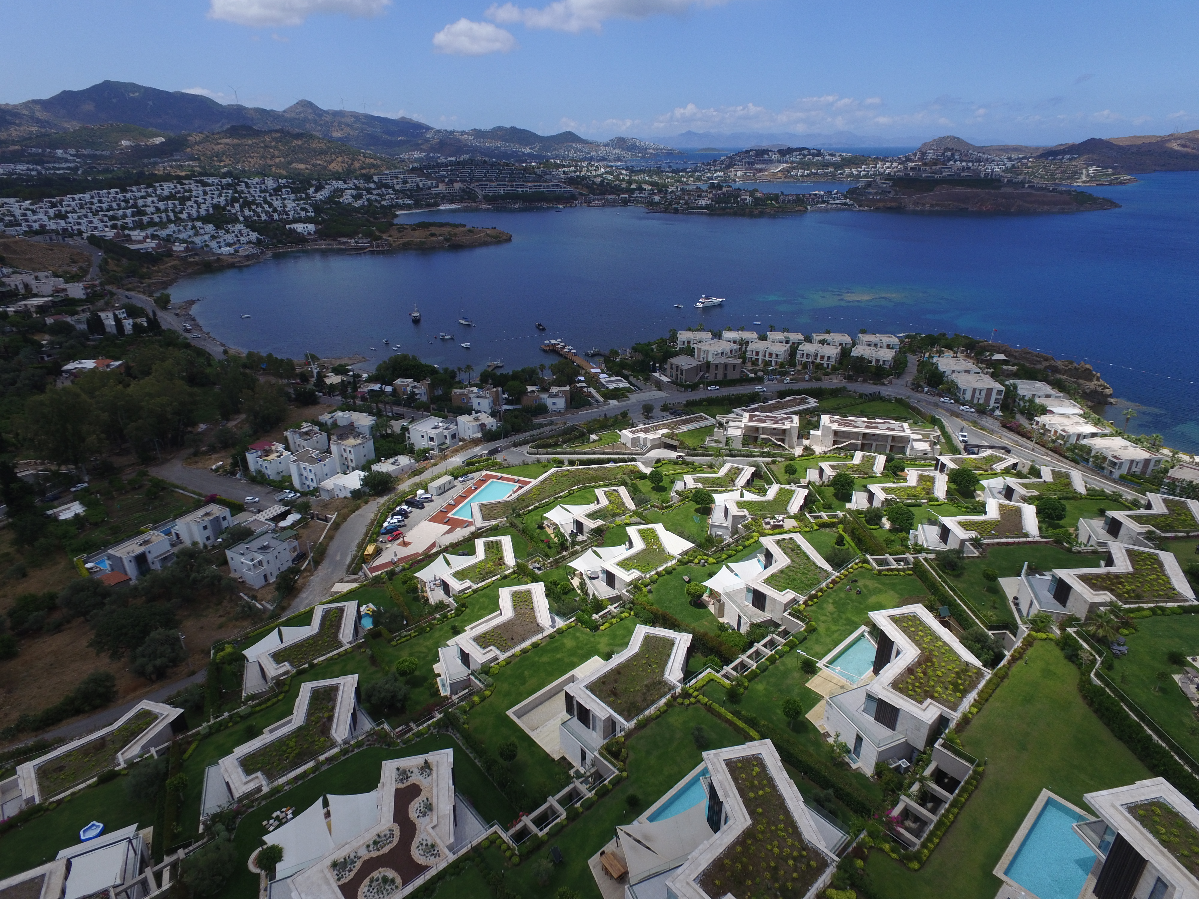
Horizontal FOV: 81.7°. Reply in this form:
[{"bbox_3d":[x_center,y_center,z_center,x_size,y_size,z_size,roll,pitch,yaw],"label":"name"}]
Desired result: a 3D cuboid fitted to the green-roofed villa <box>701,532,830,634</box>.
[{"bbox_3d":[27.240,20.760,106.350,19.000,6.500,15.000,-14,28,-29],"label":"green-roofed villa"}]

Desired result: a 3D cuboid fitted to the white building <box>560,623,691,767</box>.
[{"bbox_3d":[4.500,32.010,91.110,21.500,7.200,12.600,-22,32,-40],"label":"white building"}]

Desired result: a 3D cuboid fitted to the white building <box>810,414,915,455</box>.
[{"bbox_3d":[80.530,-4.610,213.890,27.000,6.900,9.800,6,24,13],"label":"white building"}]

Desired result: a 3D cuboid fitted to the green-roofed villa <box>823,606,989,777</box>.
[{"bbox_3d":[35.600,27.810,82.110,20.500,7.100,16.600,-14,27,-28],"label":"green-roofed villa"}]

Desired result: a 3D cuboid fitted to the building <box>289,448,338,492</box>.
[{"bbox_3d":[-87.150,6.840,209.520,11.300,9.200,9.400,13,27,26],"label":"building"}]

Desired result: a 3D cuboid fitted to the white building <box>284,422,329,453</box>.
[{"bbox_3d":[-95.980,-2.280,228.150,11.200,10.000,8.800,15,28,30],"label":"white building"}]

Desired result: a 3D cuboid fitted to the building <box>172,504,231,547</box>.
[{"bbox_3d":[-100.790,19.710,178.000,7.580,6.600,10.010,11,26,23],"label":"building"}]

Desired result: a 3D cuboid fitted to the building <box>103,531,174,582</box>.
[{"bbox_3d":[-104.790,24.500,159.150,6.600,6.300,9.900,13,27,27],"label":"building"}]

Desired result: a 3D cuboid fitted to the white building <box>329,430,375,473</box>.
[{"bbox_3d":[-78.710,0.440,219.300,10.800,10.000,9.600,14,27,28],"label":"white building"}]

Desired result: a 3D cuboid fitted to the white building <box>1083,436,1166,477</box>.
[{"bbox_3d":[153.750,2.880,205.760,15.200,6.300,16.000,-3,24,-6],"label":"white building"}]

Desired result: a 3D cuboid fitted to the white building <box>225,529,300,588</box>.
[{"bbox_3d":[-72.900,23.380,150.550,8.500,6.500,10.800,15,28,30],"label":"white building"}]

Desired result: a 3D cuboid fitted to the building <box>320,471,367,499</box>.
[{"bbox_3d":[-68.870,10.200,190.080,13.200,4.800,9.400,14,27,28],"label":"building"}]

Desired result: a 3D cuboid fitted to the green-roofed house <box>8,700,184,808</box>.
[{"bbox_3d":[-64.140,41.200,91.380,11.040,5.500,18.100,20,31,38],"label":"green-roofed house"}]

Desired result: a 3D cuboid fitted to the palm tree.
[{"bbox_3d":[58.020,20.610,80.200,4.000,3.900,4.000,0,24,0],"label":"palm tree"}]

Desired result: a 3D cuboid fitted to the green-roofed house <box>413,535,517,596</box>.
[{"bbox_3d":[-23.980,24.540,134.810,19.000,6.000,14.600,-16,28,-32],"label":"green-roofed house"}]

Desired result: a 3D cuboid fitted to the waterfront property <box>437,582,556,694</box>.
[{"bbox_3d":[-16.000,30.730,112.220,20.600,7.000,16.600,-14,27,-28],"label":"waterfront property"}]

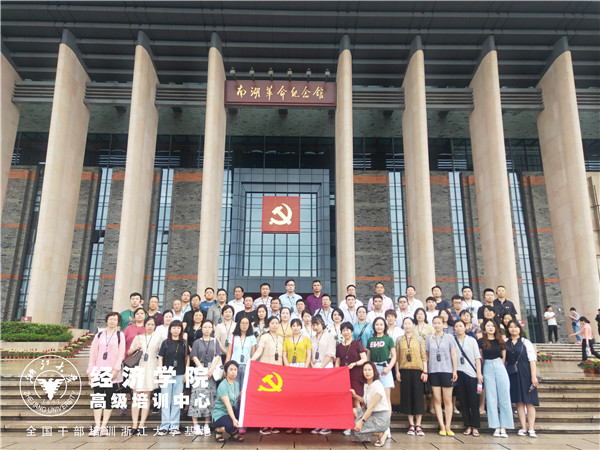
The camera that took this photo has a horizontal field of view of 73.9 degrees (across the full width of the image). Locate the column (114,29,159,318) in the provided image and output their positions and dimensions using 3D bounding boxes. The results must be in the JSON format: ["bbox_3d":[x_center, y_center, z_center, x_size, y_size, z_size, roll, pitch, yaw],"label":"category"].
[{"bbox_3d":[-8.921,-2.341,22.230,0.700,16.937,2.300,0,-12,-1],"label":"column"}]

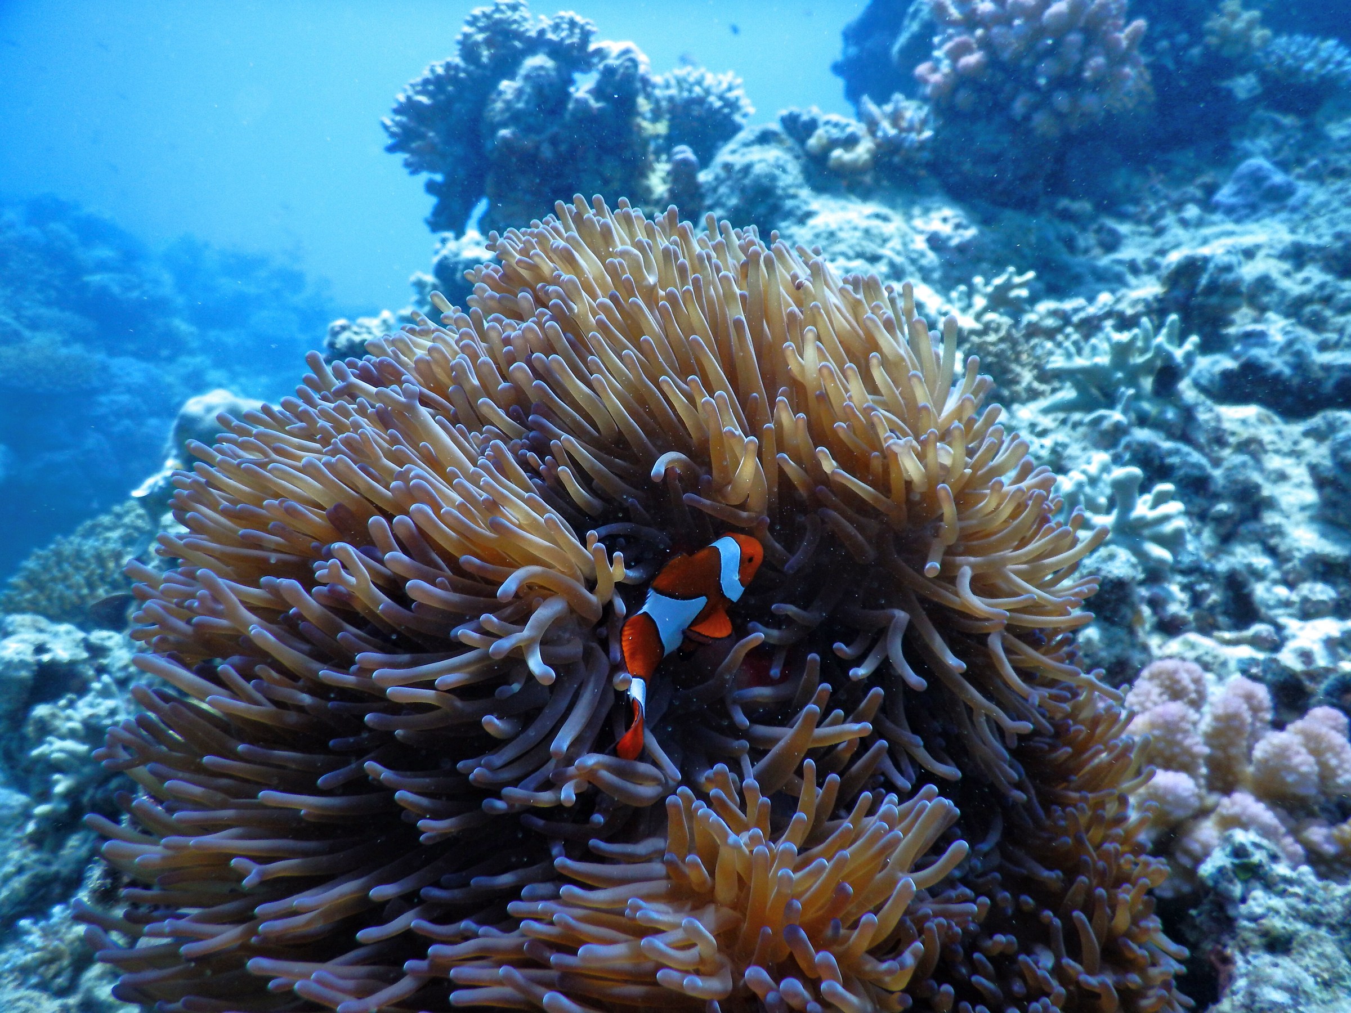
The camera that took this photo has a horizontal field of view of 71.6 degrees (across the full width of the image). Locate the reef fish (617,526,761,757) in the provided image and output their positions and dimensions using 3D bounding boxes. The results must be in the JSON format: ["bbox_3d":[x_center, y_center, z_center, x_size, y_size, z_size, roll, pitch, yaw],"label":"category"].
[{"bbox_3d":[0.004,0.051,0.350,0.027,0.042,0.094,18,64,47],"label":"reef fish"}]

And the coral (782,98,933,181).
[{"bbox_3d":[0.204,-0.411,1.050,0.170,0.092,0.120,3,18,10],"label":"coral"}]

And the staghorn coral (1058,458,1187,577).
[{"bbox_3d":[0.267,0.006,0.560,0.074,0.055,0.062,9,19,25],"label":"staghorn coral"}]

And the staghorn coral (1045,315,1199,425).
[{"bbox_3d":[0.324,-0.099,0.680,0.105,0.068,0.082,8,19,24],"label":"staghorn coral"}]

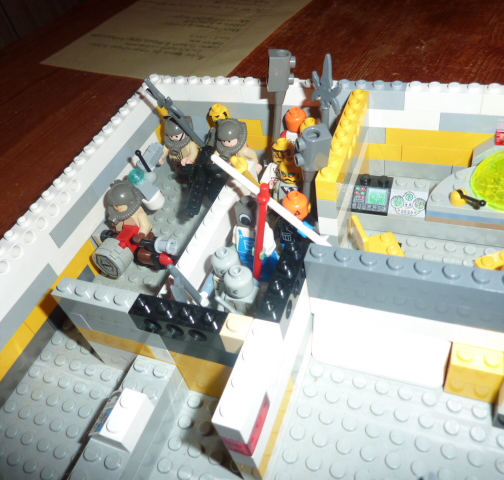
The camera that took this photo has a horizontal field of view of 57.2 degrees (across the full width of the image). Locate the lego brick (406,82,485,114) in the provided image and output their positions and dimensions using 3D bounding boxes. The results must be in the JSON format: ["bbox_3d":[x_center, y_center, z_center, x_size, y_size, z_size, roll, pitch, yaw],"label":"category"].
[{"bbox_3d":[0.083,-0.062,0.202,0.032,0.011,0.008,9,50,21],"label":"lego brick"}]

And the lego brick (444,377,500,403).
[{"bbox_3d":[0.075,0.048,0.158,0.016,0.010,0.008,9,50,21],"label":"lego brick"}]

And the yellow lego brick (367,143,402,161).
[{"bbox_3d":[0.067,-0.046,0.232,0.017,0.010,0.008,9,50,21],"label":"yellow lego brick"}]

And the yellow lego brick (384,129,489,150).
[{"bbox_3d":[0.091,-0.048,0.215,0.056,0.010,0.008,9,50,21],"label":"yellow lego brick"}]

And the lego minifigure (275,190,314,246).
[{"bbox_3d":[0.020,-0.004,0.196,0.022,0.040,0.012,9,50,21],"label":"lego minifigure"}]

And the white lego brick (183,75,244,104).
[{"bbox_3d":[-0.019,-0.079,0.243,0.032,0.011,0.008,9,50,21],"label":"white lego brick"}]

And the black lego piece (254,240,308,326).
[{"bbox_3d":[0.011,0.015,0.147,0.008,0.011,0.032,9,50,21],"label":"black lego piece"}]

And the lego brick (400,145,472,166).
[{"bbox_3d":[0.090,-0.043,0.225,0.032,0.010,0.008,9,50,21],"label":"lego brick"}]

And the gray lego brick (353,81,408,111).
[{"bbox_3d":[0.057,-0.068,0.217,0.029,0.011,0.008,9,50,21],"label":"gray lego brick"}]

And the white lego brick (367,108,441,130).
[{"bbox_3d":[0.072,-0.059,0.217,0.032,0.010,0.008,9,50,21],"label":"white lego brick"}]

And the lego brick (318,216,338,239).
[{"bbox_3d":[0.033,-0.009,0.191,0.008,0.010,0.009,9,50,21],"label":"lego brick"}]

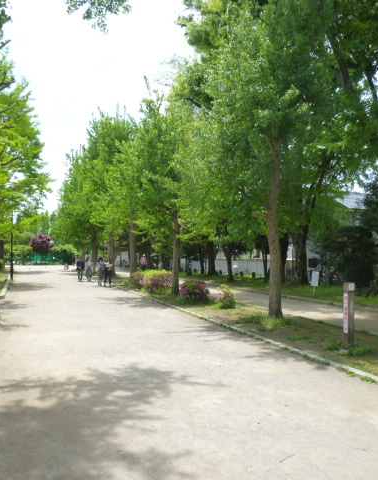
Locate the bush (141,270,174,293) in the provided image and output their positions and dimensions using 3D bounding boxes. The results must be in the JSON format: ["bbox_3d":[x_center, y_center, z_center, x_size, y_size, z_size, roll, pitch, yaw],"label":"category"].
[{"bbox_3d":[-1.457,1.905,20.414,1.200,0.980,1.200,1,-2,-22],"label":"bush"}]

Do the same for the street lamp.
[{"bbox_3d":[-11.781,0.227,29.570,0.300,5.000,0.300,1,-2,-22],"label":"street lamp"}]

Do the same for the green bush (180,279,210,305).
[{"bbox_3d":[0.207,1.866,16.712,1.000,0.850,0.950,1,-2,-22],"label":"green bush"}]

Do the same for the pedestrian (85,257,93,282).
[{"bbox_3d":[-6.426,1.903,28.623,0.500,1.610,0.350,0,-2,-14],"label":"pedestrian"}]

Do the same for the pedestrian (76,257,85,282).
[{"bbox_3d":[-6.986,1.892,28.723,0.550,1.650,0.360,0,-2,-14],"label":"pedestrian"}]

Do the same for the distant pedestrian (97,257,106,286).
[{"bbox_3d":[-4.930,1.804,25.023,0.500,1.610,0.360,1,-2,-18],"label":"distant pedestrian"}]

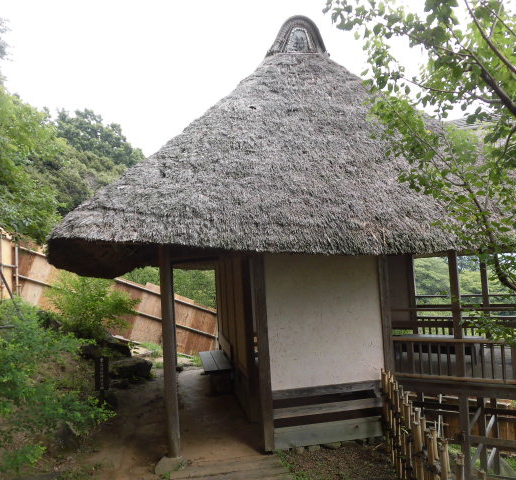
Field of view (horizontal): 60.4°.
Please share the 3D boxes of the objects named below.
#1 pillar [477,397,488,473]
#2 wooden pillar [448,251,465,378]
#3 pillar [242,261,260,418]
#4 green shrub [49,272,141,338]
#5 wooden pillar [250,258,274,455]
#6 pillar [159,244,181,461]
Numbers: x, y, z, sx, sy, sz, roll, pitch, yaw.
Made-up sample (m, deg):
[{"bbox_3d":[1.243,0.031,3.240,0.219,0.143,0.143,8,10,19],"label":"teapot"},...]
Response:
[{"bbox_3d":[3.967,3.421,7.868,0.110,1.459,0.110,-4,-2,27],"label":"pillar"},{"bbox_3d":[2.962,1.101,6.624,0.115,1.922,0.115,-4,-2,27],"label":"wooden pillar"},{"bbox_3d":[-0.108,1.291,5.928,0.115,2.250,0.115,-3,-1,-10],"label":"pillar"},{"bbox_3d":[-3.096,1.207,8.300,1.700,1.350,1.500,-3,-1,-11],"label":"green shrub"},{"bbox_3d":[0.066,1.246,5.028,0.115,2.280,0.115,-3,-1,-10],"label":"wooden pillar"},{"bbox_3d":[-0.973,1.190,4.849,0.125,2.351,0.125,-3,-1,-10],"label":"pillar"}]

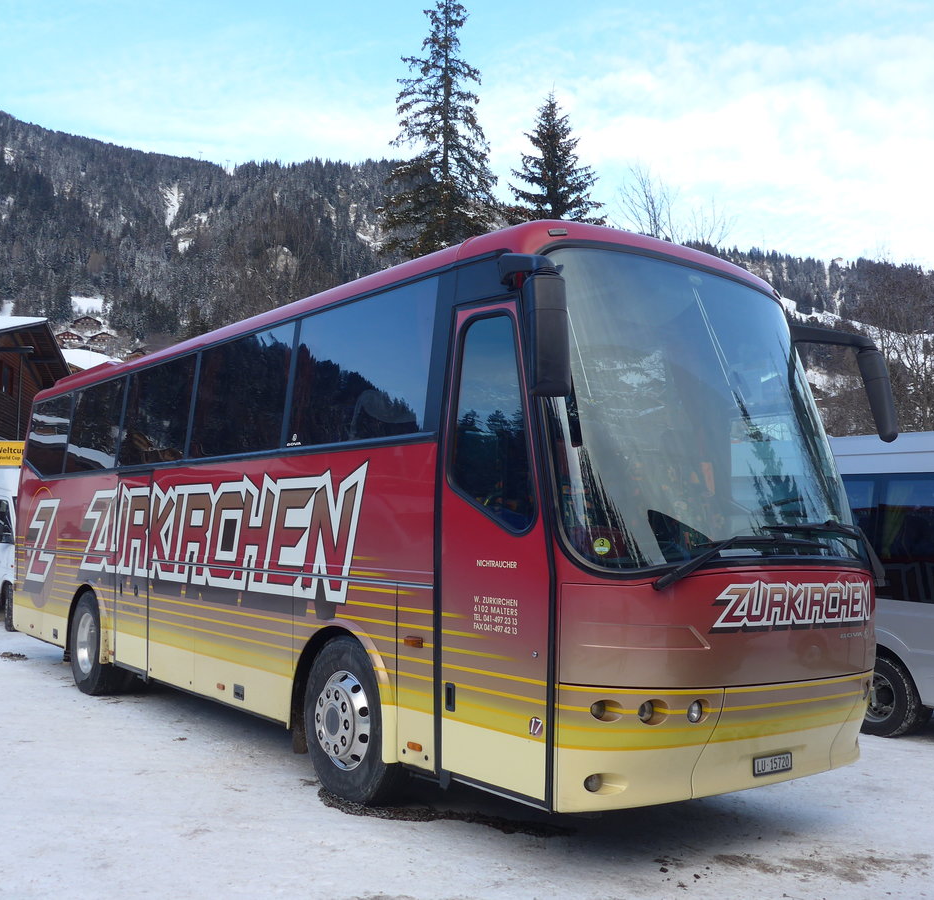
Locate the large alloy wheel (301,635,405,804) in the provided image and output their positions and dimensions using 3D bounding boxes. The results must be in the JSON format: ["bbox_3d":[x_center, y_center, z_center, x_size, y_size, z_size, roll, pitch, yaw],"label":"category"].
[{"bbox_3d":[-0.660,1.662,6.216,0.300,1.000,1.000,3,-5,-38],"label":"large alloy wheel"}]

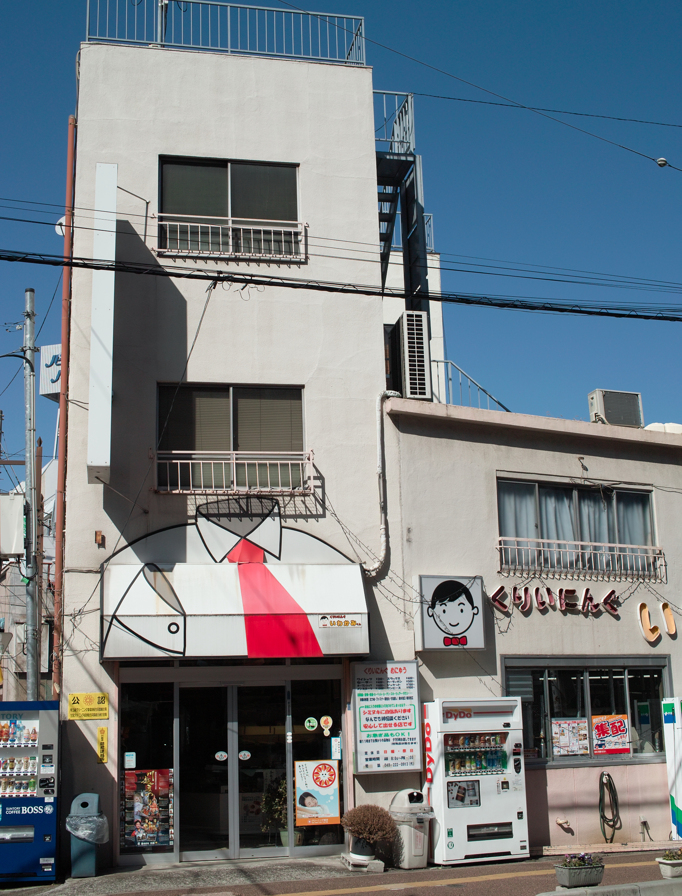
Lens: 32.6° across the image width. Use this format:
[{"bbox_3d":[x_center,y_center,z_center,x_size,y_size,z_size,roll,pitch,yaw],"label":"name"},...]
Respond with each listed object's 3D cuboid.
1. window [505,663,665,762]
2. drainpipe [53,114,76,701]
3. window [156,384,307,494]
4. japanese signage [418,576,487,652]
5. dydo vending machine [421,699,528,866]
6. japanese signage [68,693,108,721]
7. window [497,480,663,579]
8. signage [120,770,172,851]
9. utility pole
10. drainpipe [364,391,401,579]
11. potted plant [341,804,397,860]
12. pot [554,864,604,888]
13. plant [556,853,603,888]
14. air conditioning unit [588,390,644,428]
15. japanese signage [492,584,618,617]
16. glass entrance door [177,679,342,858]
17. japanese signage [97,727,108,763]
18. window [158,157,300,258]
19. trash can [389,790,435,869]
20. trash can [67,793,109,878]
[{"bbox_3d":[3.241,3.448,15.204,2.748,1.307,0.120,6,-15,-29],"label":"window"},{"bbox_3d":[-3.329,0.199,13.961,0.090,9.172,0.090,1,-13,-10],"label":"drainpipe"},{"bbox_3d":[-1.332,-0.130,14.291,1.825,1.386,0.150,1,-13,-10],"label":"window"},{"bbox_3d":[1.298,1.980,13.920,0.867,0.883,0.169,5,-14,-25],"label":"japanese signage"},{"bbox_3d":[1.559,3.829,13.455,1.140,1.830,0.350,5,-14,-26],"label":"dydo vending machine"},{"bbox_3d":[-2.845,2.921,13.166,0.438,0.292,0.020,1,-13,-11],"label":"japanese signage"},{"bbox_3d":[3.259,1.080,15.848,2.770,1.270,0.150,6,-15,-29],"label":"window"},{"bbox_3d":[-2.179,4.054,13.120,0.586,0.830,0.020,1,-13,-11],"label":"signage"},{"bbox_3d":[-4.002,1.429,15.082,0.140,7.410,0.140,-4,-13,-1],"label":"utility pole"},{"bbox_3d":[0.517,0.426,14.380,0.542,2.345,0.140,1,-13,-10],"label":"drainpipe"},{"bbox_3d":[0.307,4.219,12.813,0.614,0.576,0.614,-1,-13,0],"label":"potted plant"},{"bbox_3d":[2.319,4.143,11.311,0.423,0.178,0.244,4,-14,-23],"label":"pot"},{"bbox_3d":[2.318,4.084,11.325,0.423,0.298,0.244,4,-14,-23],"label":"plant"},{"bbox_3d":[4.032,-0.532,17.103,0.745,0.538,0.270,3,-14,-19],"label":"air conditioning unit"},{"bbox_3d":[2.825,1.980,15.235,2.113,0.300,0.100,6,-15,-29],"label":"japanese signage"},{"bbox_3d":[-0.927,3.699,13.507,1.906,1.985,0.100,1,-13,-10],"label":"glass entrance door"},{"bbox_3d":[-2.692,3.364,13.174,0.110,0.389,0.015,1,-13,-10],"label":"japanese signage"},{"bbox_3d":[-1.424,-3.076,14.959,1.813,1.387,0.150,1,-13,-10],"label":"window"},{"bbox_3d":[0.785,4.222,12.968,0.360,0.825,0.360,5,-14,-26],"label":"trash can"},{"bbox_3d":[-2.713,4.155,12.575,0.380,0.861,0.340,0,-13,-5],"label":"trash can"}]

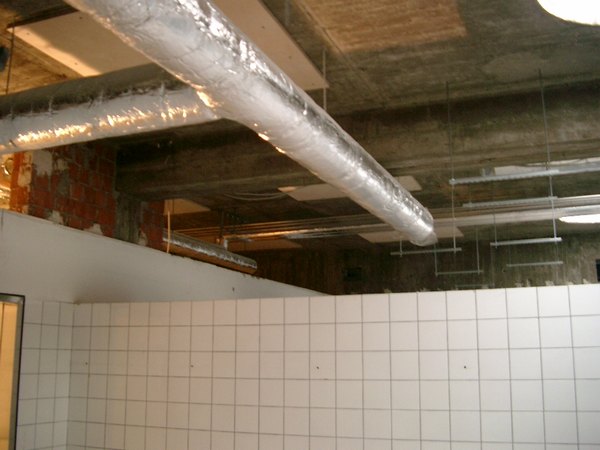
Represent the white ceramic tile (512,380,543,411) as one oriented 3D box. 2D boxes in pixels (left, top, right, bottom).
[{"bbox_3d":[1.094,0.821,3.091,0.150,0.150,0.010,-5,-13,21],"label":"white ceramic tile"}]

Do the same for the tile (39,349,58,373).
[{"bbox_3d":[-1.556,0.838,3.967,0.009,0.150,0.150,-5,-13,21],"label":"tile"}]

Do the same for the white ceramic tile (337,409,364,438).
[{"bbox_3d":[0.264,1.046,3.386,0.150,0.150,0.010,-5,-13,21],"label":"white ceramic tile"}]

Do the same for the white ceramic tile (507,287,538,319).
[{"bbox_3d":[1.112,0.389,3.209,0.150,0.150,0.010,-5,-13,21],"label":"white ceramic tile"}]

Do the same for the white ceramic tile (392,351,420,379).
[{"bbox_3d":[0.551,0.737,3.366,0.150,0.150,0.010,-5,-13,21],"label":"white ceramic tile"}]

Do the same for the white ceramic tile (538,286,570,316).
[{"bbox_3d":[1.225,0.368,3.096,0.150,0.150,0.009,-5,-13,21],"label":"white ceramic tile"}]

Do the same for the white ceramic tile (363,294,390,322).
[{"bbox_3d":[0.406,0.446,3.449,0.150,0.150,0.010,-5,-13,21],"label":"white ceramic tile"}]

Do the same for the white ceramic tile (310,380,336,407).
[{"bbox_3d":[0.128,0.918,3.492,0.150,0.150,0.009,-5,-13,21],"label":"white ceramic tile"}]

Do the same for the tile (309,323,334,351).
[{"bbox_3d":[0.123,0.615,3.508,0.150,0.150,0.009,-5,-13,21],"label":"tile"}]

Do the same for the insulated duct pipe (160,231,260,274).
[{"bbox_3d":[-1.016,0.340,7.365,0.210,0.210,2.290,-5,-13,21],"label":"insulated duct pipe"}]

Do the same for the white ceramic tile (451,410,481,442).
[{"bbox_3d":[0.818,0.993,3.167,0.150,0.150,0.010,-5,-13,21],"label":"white ceramic tile"}]

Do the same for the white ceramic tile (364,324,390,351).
[{"bbox_3d":[0.405,0.594,3.418,0.150,0.150,0.010,-5,-13,21],"label":"white ceramic tile"}]

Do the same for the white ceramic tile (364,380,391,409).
[{"bbox_3d":[0.405,0.889,3.361,0.150,0.150,0.010,-5,-13,21],"label":"white ceramic tile"}]

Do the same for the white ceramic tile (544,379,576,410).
[{"bbox_3d":[1.213,0.797,3.002,0.150,0.150,0.009,-5,-13,21],"label":"white ceramic tile"}]

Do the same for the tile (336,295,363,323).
[{"bbox_3d":[0.264,0.456,3.484,0.150,0.150,0.009,-5,-13,21],"label":"tile"}]

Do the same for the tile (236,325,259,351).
[{"bbox_3d":[-0.298,0.648,3.667,0.150,0.150,0.008,-5,-13,21],"label":"tile"}]

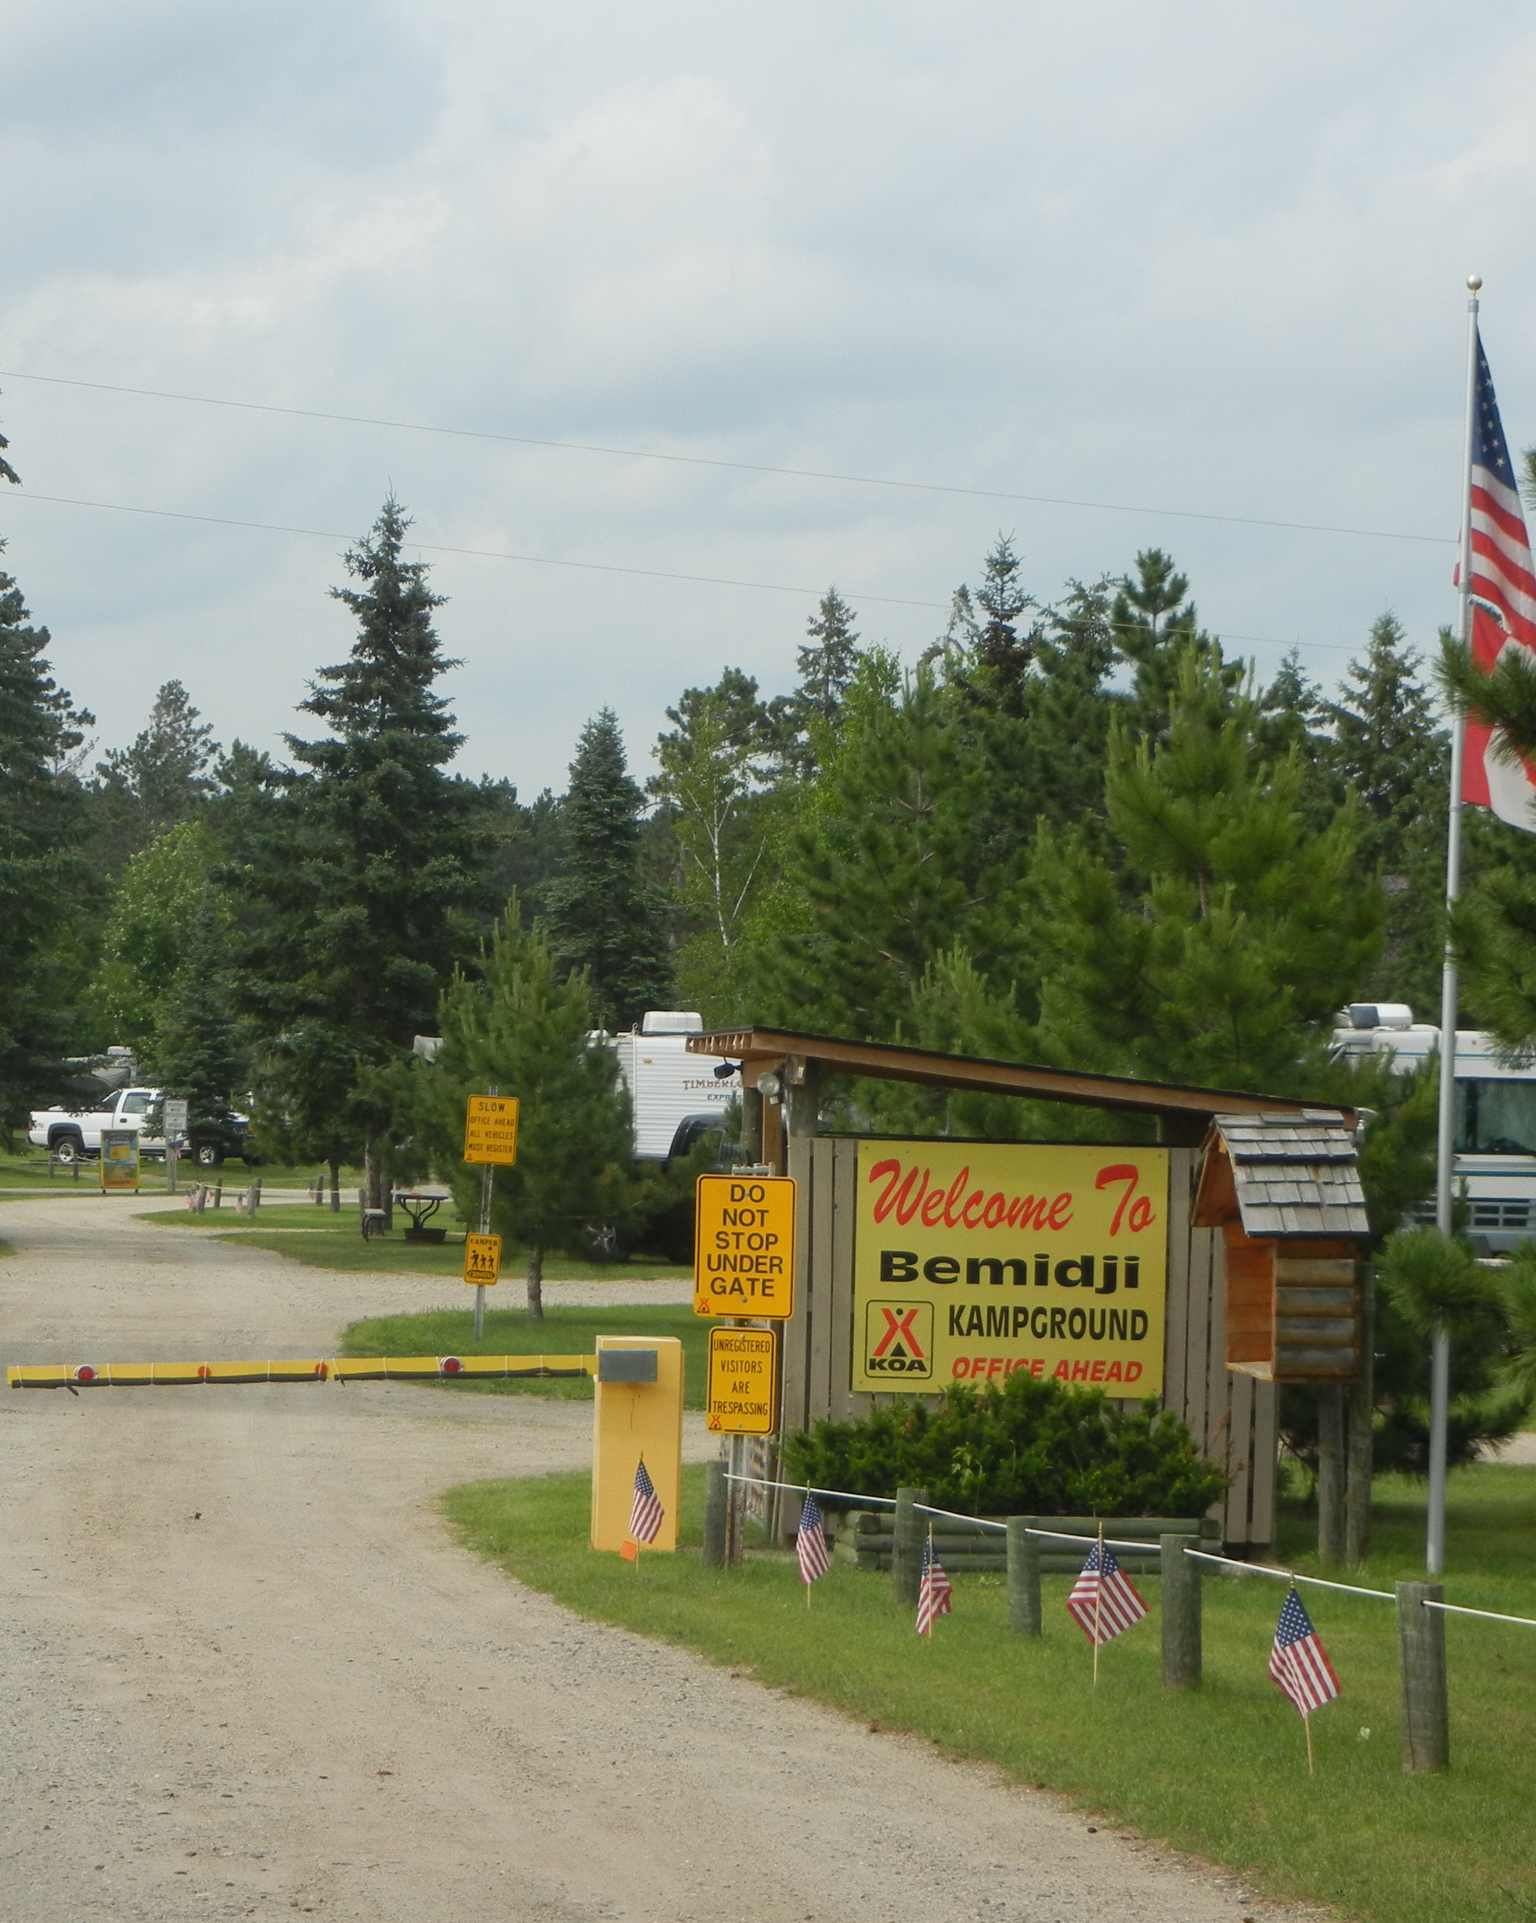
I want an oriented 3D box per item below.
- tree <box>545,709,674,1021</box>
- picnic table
[{"bbox_3d":[-3.180,-0.217,130.000,3.400,9.600,3.400,1,-1,0],"label":"tree"},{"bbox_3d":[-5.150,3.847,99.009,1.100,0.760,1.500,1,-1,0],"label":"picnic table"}]

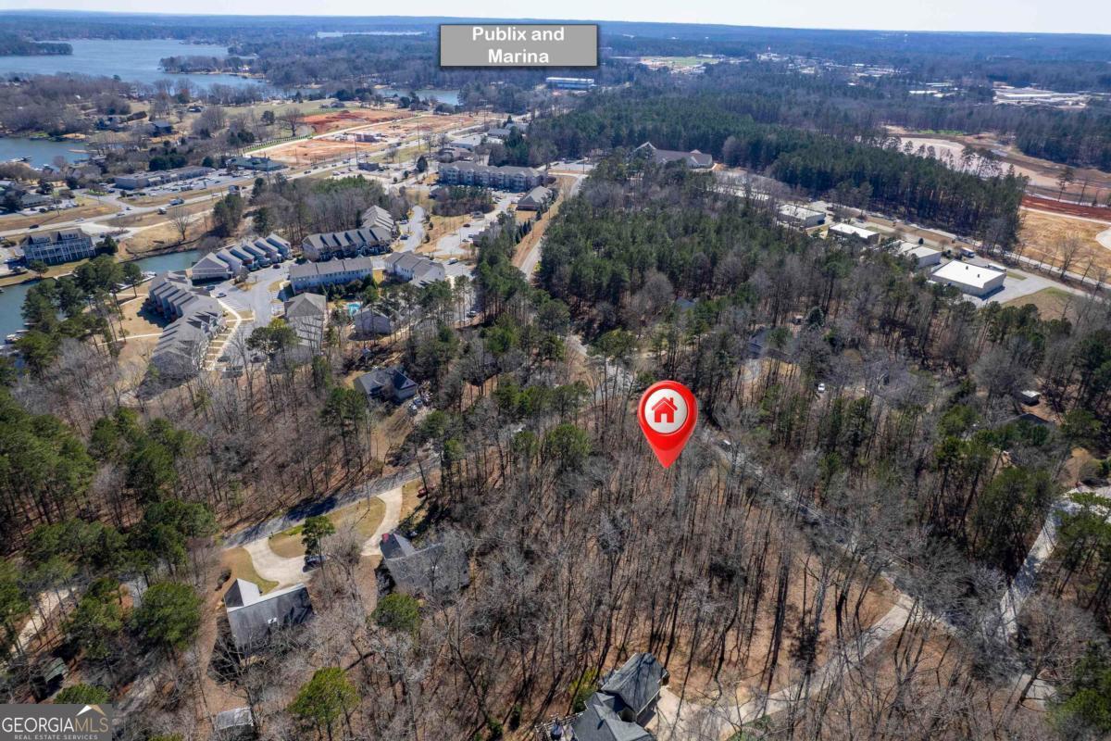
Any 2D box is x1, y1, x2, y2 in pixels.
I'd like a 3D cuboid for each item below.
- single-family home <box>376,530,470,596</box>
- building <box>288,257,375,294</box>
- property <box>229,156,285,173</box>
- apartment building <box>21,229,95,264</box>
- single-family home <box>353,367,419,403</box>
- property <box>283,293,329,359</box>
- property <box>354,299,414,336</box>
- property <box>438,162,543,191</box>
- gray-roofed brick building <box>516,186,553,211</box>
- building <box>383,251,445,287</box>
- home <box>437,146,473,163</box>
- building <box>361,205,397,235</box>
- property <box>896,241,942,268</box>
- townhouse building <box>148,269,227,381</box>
[{"bbox_3d":[-30.900,43.380,157.870,16.000,8.500,14.500,-11,30,-22],"label":"single-family home"},{"bbox_3d":[-106.660,-46.708,322.358,37.195,10.917,13.042,-13,30,-25],"label":"building"},{"bbox_3d":[-234.926,-162.834,532.994,36.643,6.750,24.107,16,31,26],"label":"property"},{"bbox_3d":[-245.471,-61.404,334.088,27.026,12.517,17.069,-18,33,-32],"label":"apartment building"},{"bbox_3d":[-59.160,3.530,238.430,17.500,8.000,13.000,-14,31,-27],"label":"single-family home"},{"bbox_3d":[-101.990,-19.260,278.930,14.500,11.500,46.000,-5,28,-12],"label":"property"},{"bbox_3d":[-73.570,-23.760,291.010,18.000,9.500,13.500,6,28,9],"label":"property"},{"bbox_3d":[-46.388,-139.223,488.649,76.786,12.286,19.196,8,28,13],"label":"property"},{"bbox_3d":[-13.252,-114.129,448.026,14.946,7.329,42.429,6,28,9],"label":"gray-roofed brick building"},{"bbox_3d":[-67.939,-49.542,330.758,29.949,9.854,14.975,25,36,38],"label":"building"},{"bbox_3d":[-86.790,-187.330,587.060,24.000,9.000,25.000,17,31,27],"label":"home"},{"bbox_3d":[-110.230,-94.570,424.440,16.000,11.000,38.000,-5,28,-12],"label":"building"},{"bbox_3d":[196.550,-64.370,376.220,19.500,6.000,23.000,-17,33,-31],"label":"property"},{"bbox_3d":[-148.606,-21.591,272.331,25.119,10.434,85.983,-13,30,-25],"label":"townhouse building"}]

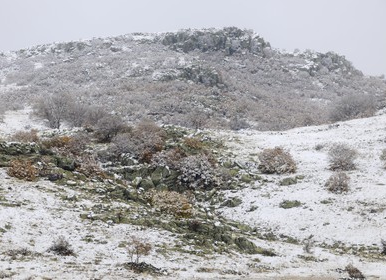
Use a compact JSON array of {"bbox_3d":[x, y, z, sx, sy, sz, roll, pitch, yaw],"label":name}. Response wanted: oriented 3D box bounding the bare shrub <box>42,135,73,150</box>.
[{"bbox_3d":[-9.375,0.173,113.000,2.148,1.085,1.890,0,-1,0],"label":"bare shrub"}]

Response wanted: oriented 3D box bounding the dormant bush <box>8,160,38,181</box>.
[{"bbox_3d":[-9.434,1.688,90.367,1.602,1.068,1.442,0,-2,0],"label":"dormant bush"}]

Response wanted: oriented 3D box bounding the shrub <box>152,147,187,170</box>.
[{"bbox_3d":[-1.545,1.104,103.000,2.080,1.496,1.830,0,-1,0],"label":"shrub"}]

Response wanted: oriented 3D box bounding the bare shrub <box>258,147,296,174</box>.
[{"bbox_3d":[4.779,1.173,93.473,2.097,1.545,1.887,0,-2,0],"label":"bare shrub"}]

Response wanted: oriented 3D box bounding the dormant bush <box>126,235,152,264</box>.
[{"bbox_3d":[-2.269,4.559,68.000,1.050,1.061,0.924,0,-1,0],"label":"dormant bush"}]

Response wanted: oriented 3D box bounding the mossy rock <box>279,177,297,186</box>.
[{"bbox_3d":[5.108,2.220,87.356,0.932,0.491,0.699,0,-2,0],"label":"mossy rock"}]

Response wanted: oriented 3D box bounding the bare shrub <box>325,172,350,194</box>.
[{"bbox_3d":[8.494,2.557,96.000,1.368,1.267,1.204,0,-1,0],"label":"bare shrub"}]

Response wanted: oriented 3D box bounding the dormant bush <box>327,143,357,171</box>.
[{"bbox_3d":[8.738,0.964,95.457,1.693,1.580,1.523,0,-2,0],"label":"dormant bush"}]

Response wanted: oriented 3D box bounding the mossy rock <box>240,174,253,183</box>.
[{"bbox_3d":[2.920,2.102,89.152,0.740,0.401,0.555,0,-2,0],"label":"mossy rock"}]

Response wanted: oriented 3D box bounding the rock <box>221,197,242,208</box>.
[{"bbox_3d":[1.850,3.003,78.461,0.930,0.529,0.697,0,-2,0],"label":"rock"}]

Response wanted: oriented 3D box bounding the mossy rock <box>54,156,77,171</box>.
[{"bbox_3d":[-7.440,1.371,95.305,1.354,0.749,1.016,0,-2,0],"label":"mossy rock"}]

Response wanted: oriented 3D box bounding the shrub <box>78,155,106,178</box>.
[{"bbox_3d":[-6.277,1.639,101.000,1.680,1.455,1.478,0,-1,0],"label":"shrub"}]

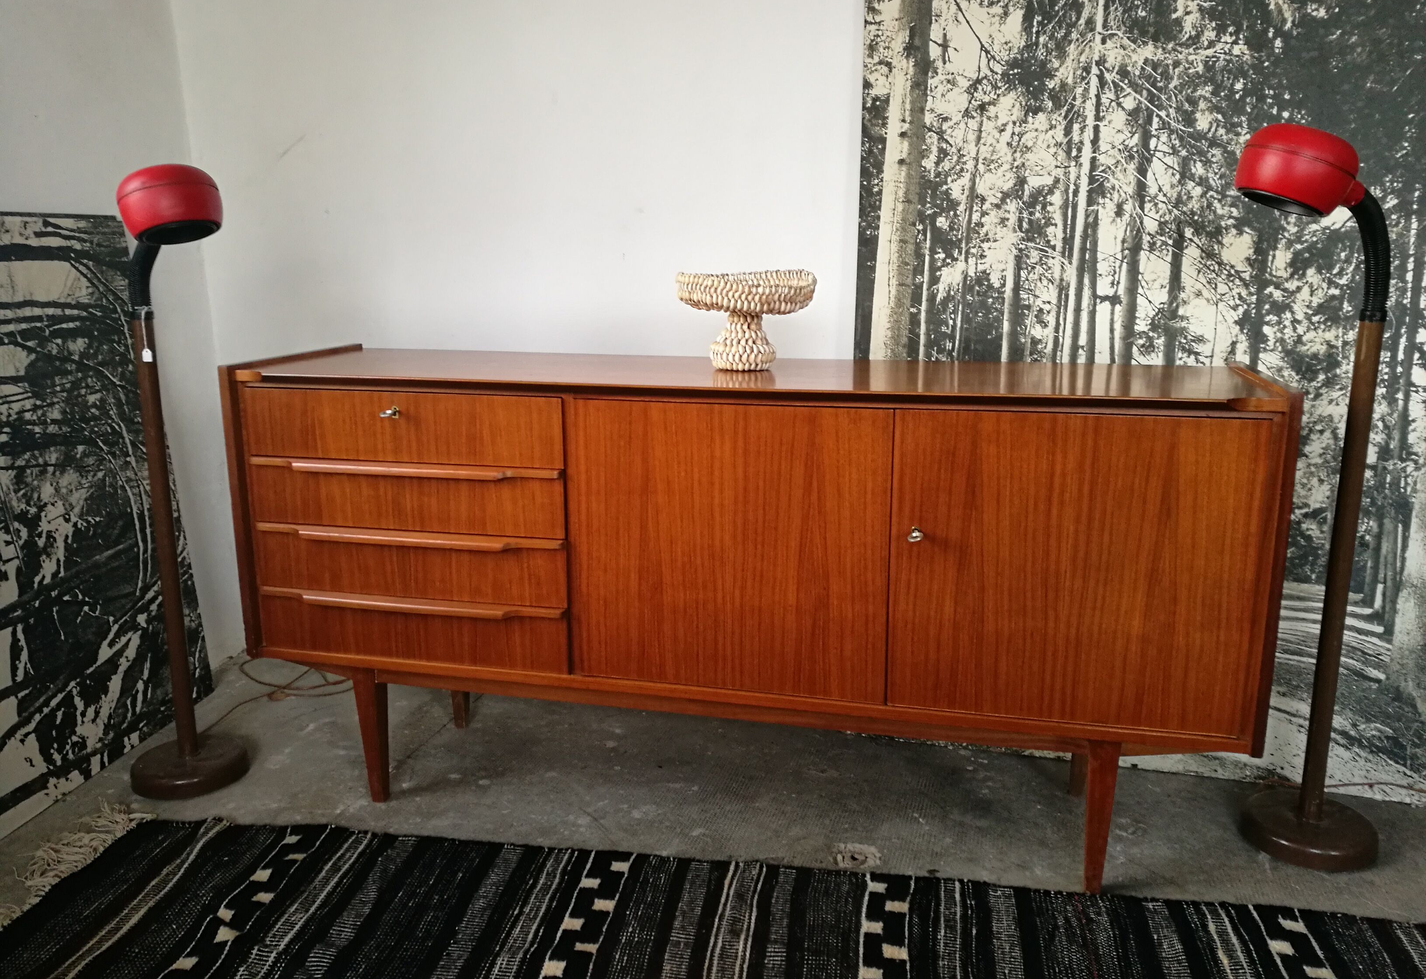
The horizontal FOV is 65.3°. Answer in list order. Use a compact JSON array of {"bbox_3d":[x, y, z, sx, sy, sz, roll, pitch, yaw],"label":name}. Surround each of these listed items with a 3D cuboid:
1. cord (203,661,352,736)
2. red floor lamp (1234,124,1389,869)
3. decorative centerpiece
[{"bbox_3d":[-1.064,0.485,2.699,0.410,0.022,0.500,3,12,14],"label":"cord"},{"bbox_3d":[1.026,0.025,1.904,0.331,1.245,0.218,2,12,11],"label":"red floor lamp"},{"bbox_3d":[0.066,-0.309,2.029,0.258,0.175,0.250,3,12,14],"label":"decorative centerpiece"}]

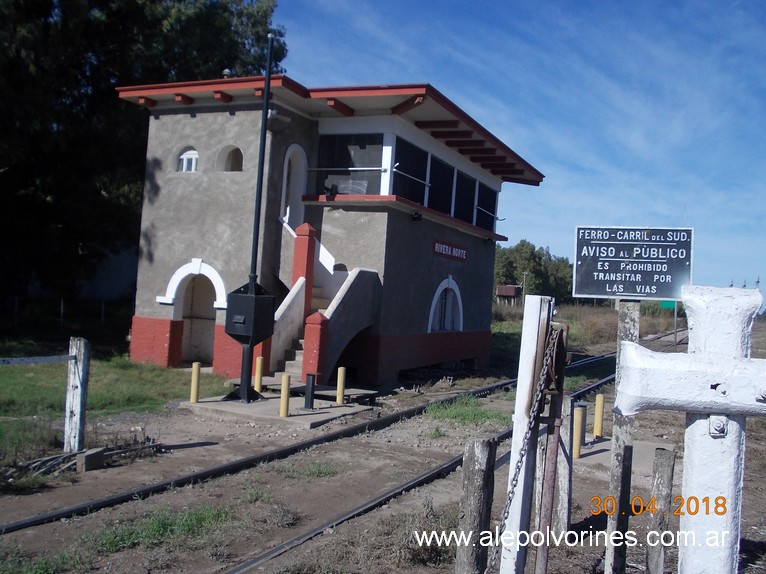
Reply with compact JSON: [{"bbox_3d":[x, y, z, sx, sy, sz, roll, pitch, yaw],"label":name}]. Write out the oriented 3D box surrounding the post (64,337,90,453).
[{"bbox_3d":[-3.341,1.187,9.215,0.180,1.250,0.115,3,-1,22],"label":"post"}]

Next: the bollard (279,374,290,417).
[{"bbox_3d":[-1.431,1.587,12.342,0.117,0.620,0.117,3,-1,22],"label":"bollard"}]

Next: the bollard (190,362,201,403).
[{"bbox_3d":[-2.970,1.524,13.314,0.117,0.620,0.117,3,-1,0],"label":"bollard"}]

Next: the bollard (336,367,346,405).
[{"bbox_3d":[-0.707,1.661,14.093,0.117,0.620,0.117,3,-1,22],"label":"bollard"}]

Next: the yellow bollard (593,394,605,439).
[{"bbox_3d":[3.071,1.820,11.945,0.117,0.620,0.117,3,-1,22],"label":"yellow bollard"}]

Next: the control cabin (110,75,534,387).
[{"bbox_3d":[-0.516,-0.838,21.816,6.614,6.038,11.896,3,-1,22],"label":"control cabin"}]

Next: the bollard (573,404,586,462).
[{"bbox_3d":[2.329,1.743,10.066,0.117,0.620,0.117,3,-1,22],"label":"bollard"}]

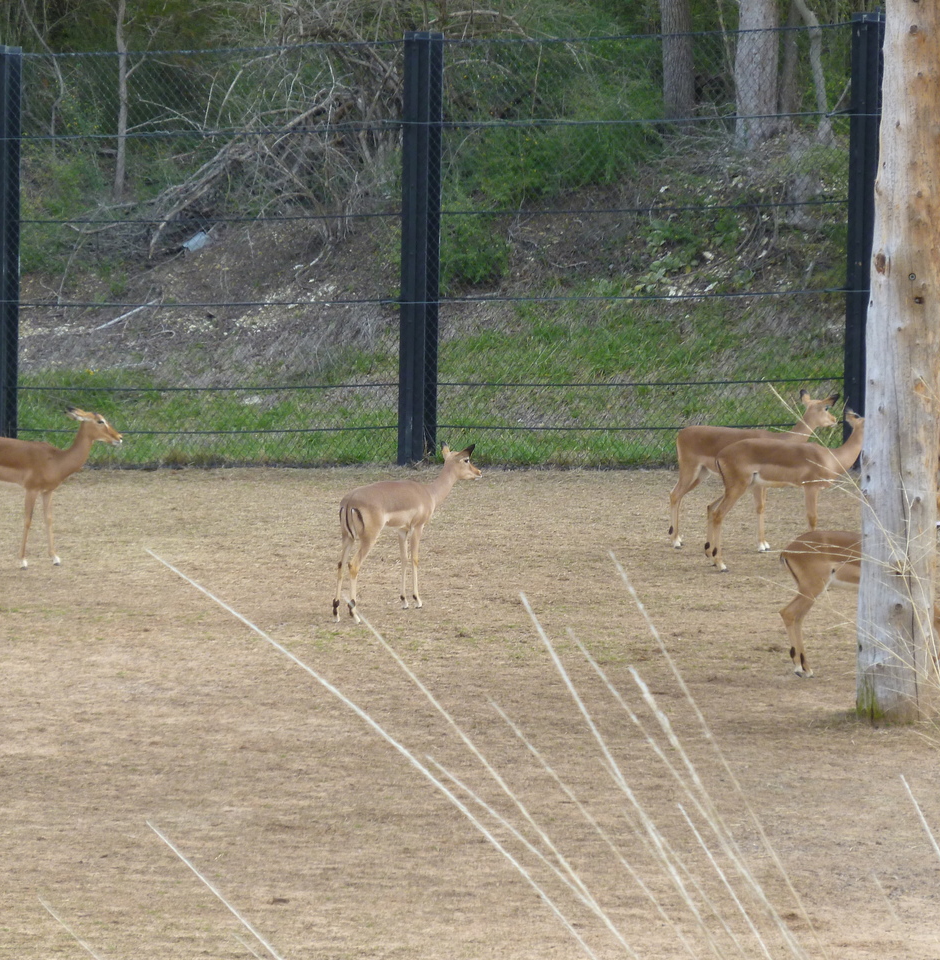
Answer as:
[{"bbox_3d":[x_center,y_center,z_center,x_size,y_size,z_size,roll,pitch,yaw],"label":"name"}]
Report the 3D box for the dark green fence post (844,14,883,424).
[{"bbox_3d":[2.685,-1.631,55.515,0.200,3.105,0.200,4,6,31],"label":"dark green fence post"}]

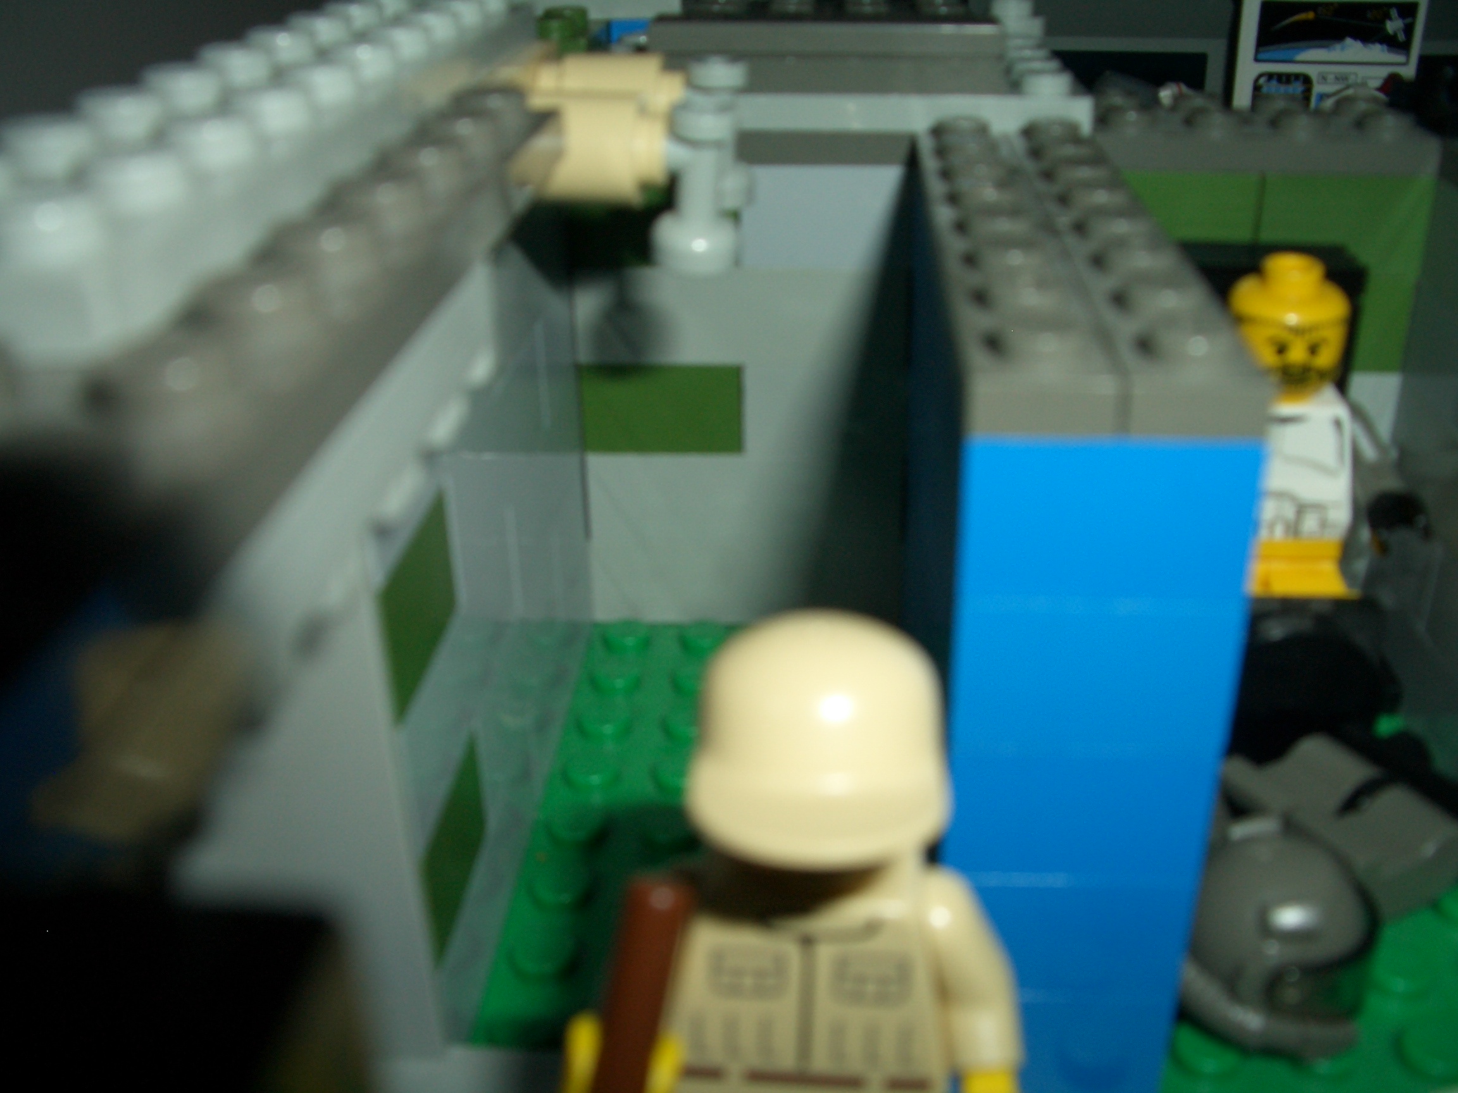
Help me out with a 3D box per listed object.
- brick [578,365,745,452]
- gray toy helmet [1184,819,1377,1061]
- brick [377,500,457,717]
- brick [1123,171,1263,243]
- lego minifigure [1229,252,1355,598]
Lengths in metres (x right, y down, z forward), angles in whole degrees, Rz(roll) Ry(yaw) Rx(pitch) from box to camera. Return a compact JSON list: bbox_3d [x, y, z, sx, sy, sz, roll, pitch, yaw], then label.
[{"bbox_3d":[-0.006,-0.015,0.150,0.016,0.010,0.008,1,26,4],"label":"brick"},{"bbox_3d":[0.036,0.026,0.098,0.014,0.014,0.013,20,34,36],"label":"gray toy helmet"},{"bbox_3d":[-0.023,0.003,0.092,0.008,0.010,0.016,1,26,4],"label":"brick"},{"bbox_3d":[0.040,-0.031,0.138,0.016,0.010,0.008,1,26,4],"label":"brick"},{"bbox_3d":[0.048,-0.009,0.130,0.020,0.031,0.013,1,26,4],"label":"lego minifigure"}]

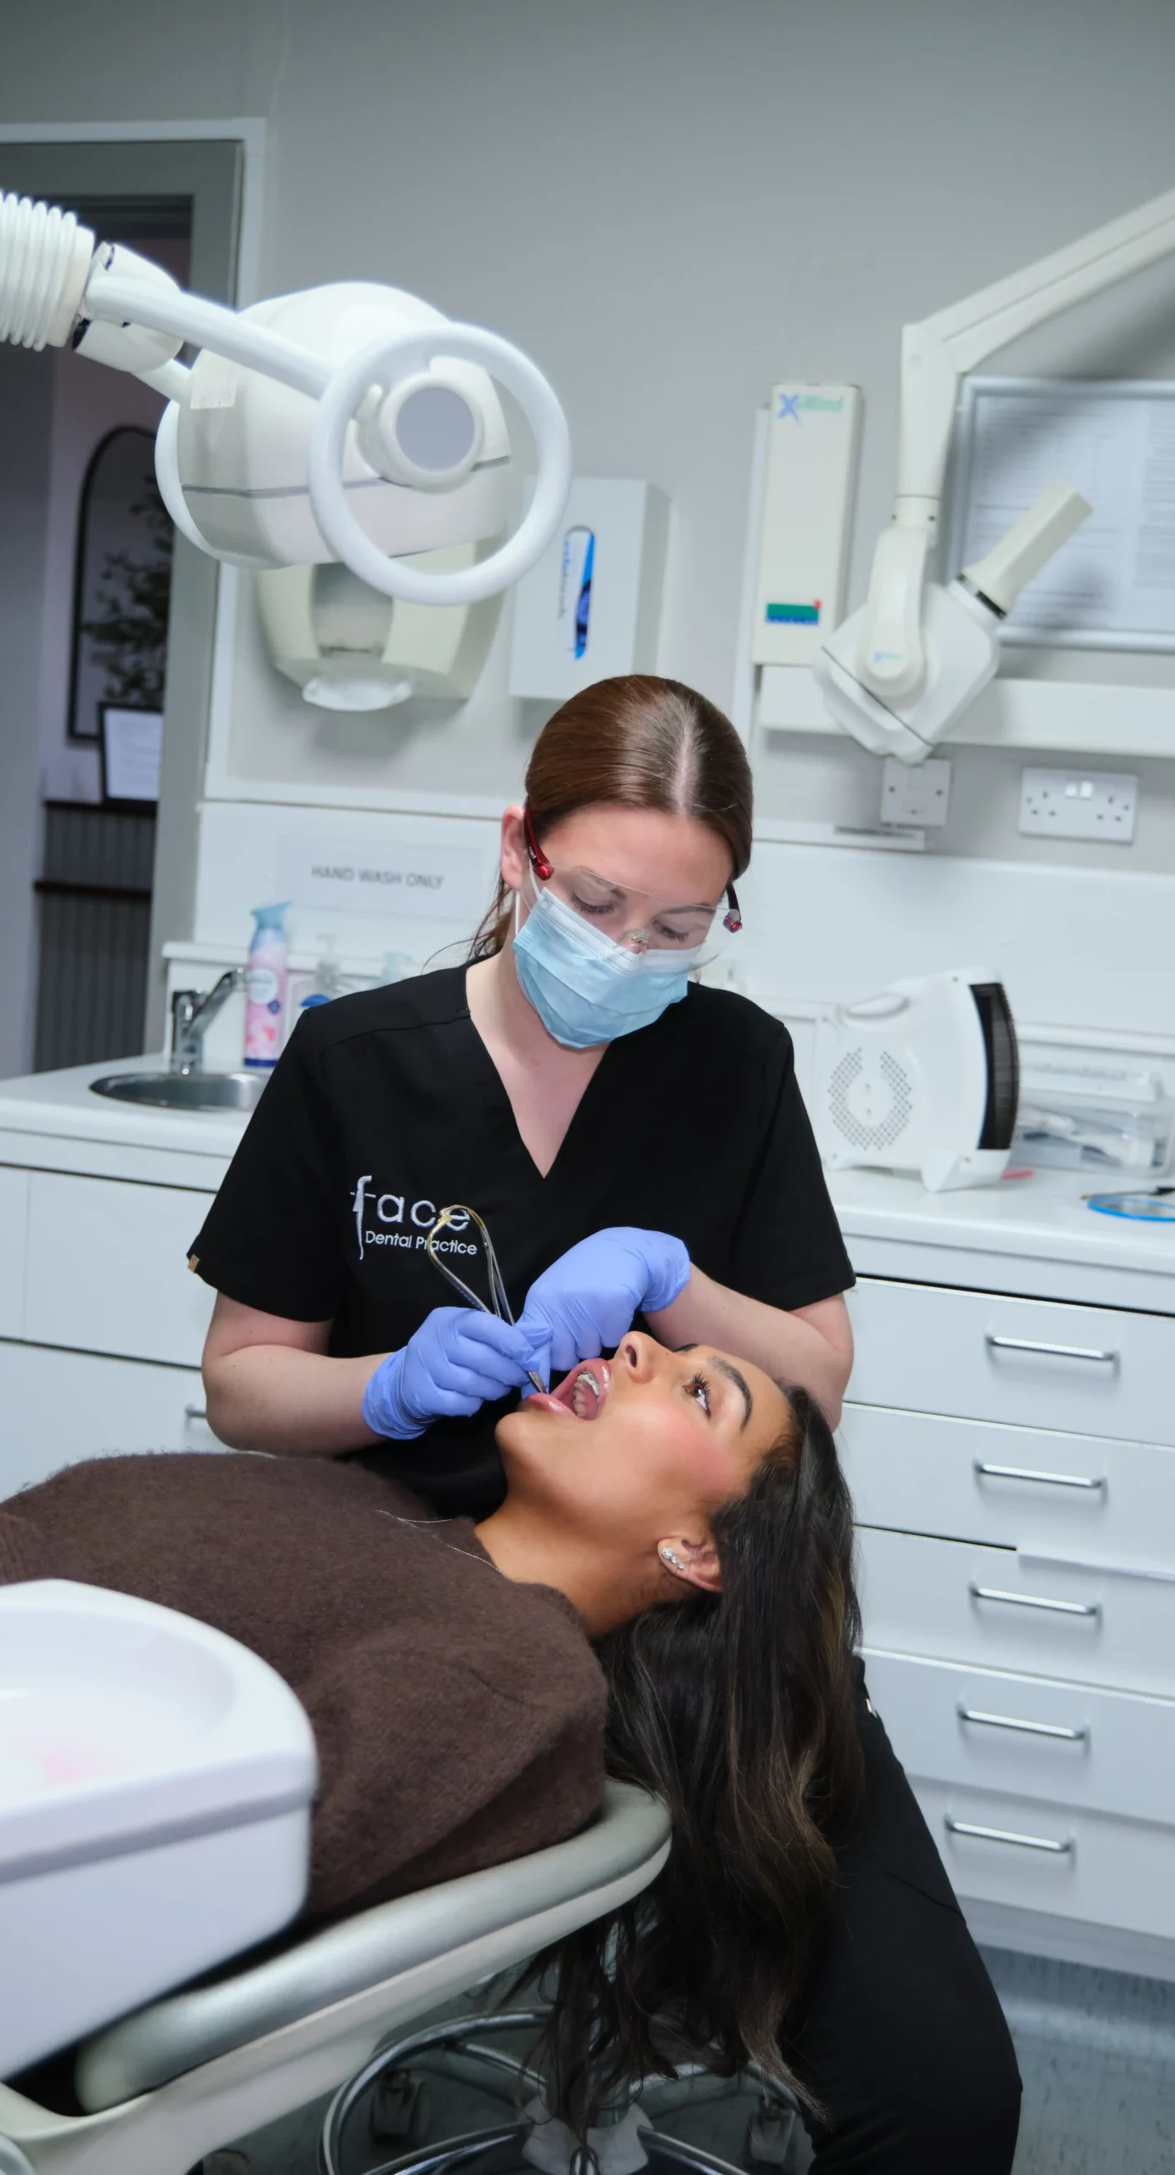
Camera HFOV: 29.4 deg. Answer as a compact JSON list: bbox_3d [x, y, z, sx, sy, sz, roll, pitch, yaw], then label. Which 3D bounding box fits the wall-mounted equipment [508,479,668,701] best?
[{"bbox_3d":[0.004,-0.659,2.993,0.165,0.284,0.127,6,7,16],"label":"wall-mounted equipment"}]

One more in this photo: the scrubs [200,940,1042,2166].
[{"bbox_3d":[-0.009,0.415,1.690,0.600,1.000,0.530,4,7,-5],"label":"scrubs"}]

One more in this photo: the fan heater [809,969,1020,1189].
[{"bbox_3d":[0.383,-0.015,2.547,0.217,0.240,0.125,10,9,41],"label":"fan heater"}]

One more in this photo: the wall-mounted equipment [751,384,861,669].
[{"bbox_3d":[0.287,-0.727,2.924,0.106,0.351,0.088,6,7,16],"label":"wall-mounted equipment"}]

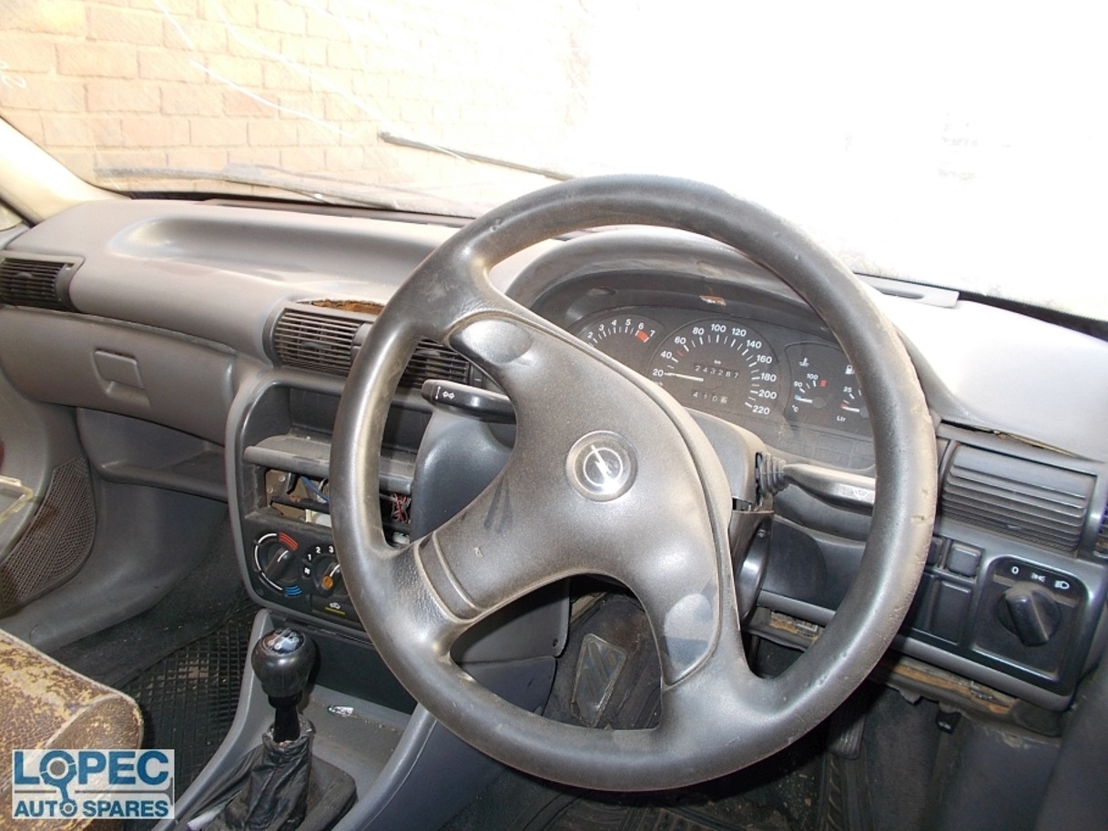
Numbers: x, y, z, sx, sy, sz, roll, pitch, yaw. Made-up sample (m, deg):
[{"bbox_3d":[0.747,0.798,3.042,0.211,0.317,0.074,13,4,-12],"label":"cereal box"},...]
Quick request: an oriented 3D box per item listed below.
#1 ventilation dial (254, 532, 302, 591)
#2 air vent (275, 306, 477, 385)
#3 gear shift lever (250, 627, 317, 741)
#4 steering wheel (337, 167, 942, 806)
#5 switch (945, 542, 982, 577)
[{"bbox_3d":[-0.299,0.157,0.900,0.057,0.057,0.022,11,4,16],"label":"ventilation dial"},{"bbox_3d":[-0.188,-0.072,0.879,0.228,0.062,0.035,11,4,16],"label":"air vent"},{"bbox_3d":[-0.262,0.269,0.810,0.059,0.124,0.059,11,21,16],"label":"gear shift lever"},{"bbox_3d":[0.039,0.036,0.549,0.384,0.384,0.089,11,-4,16],"label":"steering wheel"},{"bbox_3d":[0.326,0.114,0.662,0.026,0.024,0.014,15,7,25],"label":"switch"}]

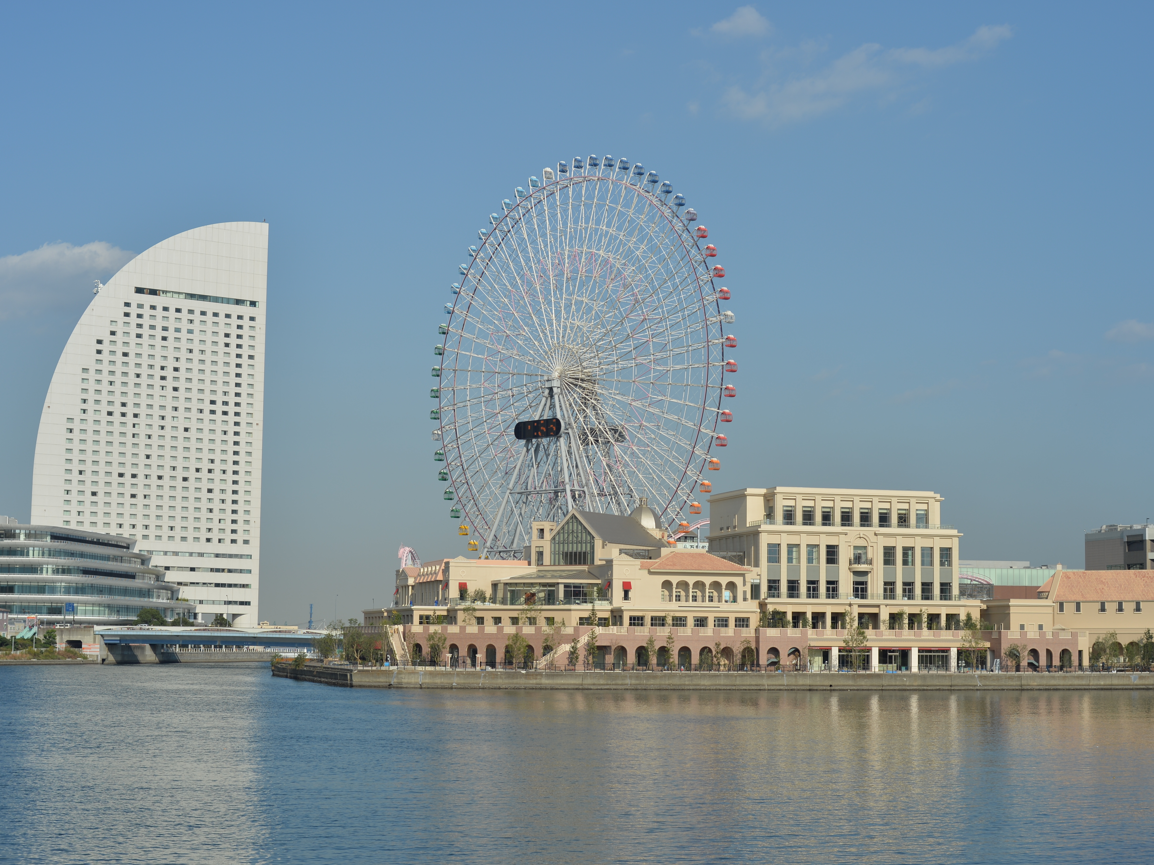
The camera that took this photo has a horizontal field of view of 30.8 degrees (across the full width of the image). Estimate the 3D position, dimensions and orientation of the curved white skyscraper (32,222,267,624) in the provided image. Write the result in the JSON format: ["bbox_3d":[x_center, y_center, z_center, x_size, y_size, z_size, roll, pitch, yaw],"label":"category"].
[{"bbox_3d":[-142.905,-1.016,675.480,77.243,139.600,28.000,5,-7,-35],"label":"curved white skyscraper"}]

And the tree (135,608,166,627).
[{"bbox_3d":[-113.496,50.668,557.586,8.400,8.000,8.400,1,-6,0],"label":"tree"}]

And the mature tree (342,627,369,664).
[{"bbox_3d":[-34.261,32.998,323.281,4.300,5.600,4.300,1,-6,0],"label":"mature tree"}]

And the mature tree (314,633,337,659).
[{"bbox_3d":[-43.061,36.714,358.074,3.900,4.800,3.900,1,-6,0],"label":"mature tree"}]

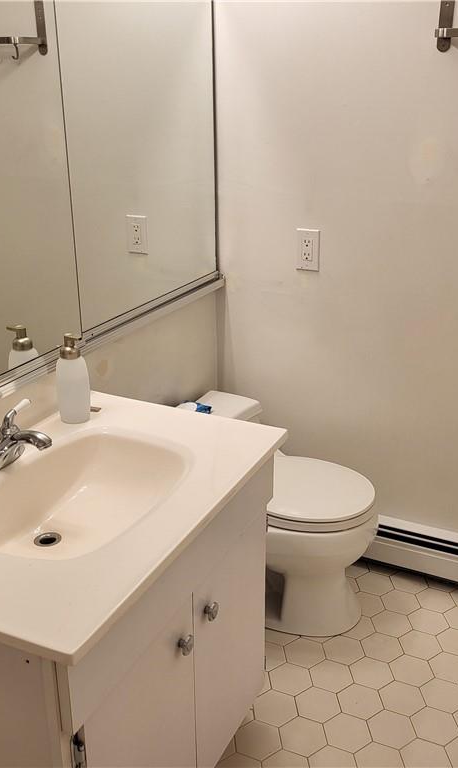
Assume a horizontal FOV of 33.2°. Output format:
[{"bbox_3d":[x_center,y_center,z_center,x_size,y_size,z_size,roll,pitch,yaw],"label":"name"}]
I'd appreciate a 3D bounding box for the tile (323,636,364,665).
[{"bbox_3d":[0.327,0.762,2.196,0.127,0.008,0.110,10,24,23],"label":"tile"}]

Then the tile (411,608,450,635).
[{"bbox_3d":[0.577,0.691,2.228,0.123,0.008,0.106,10,24,23],"label":"tile"}]

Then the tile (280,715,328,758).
[{"bbox_3d":[0.184,0.878,1.915,0.127,0.008,0.110,10,24,23],"label":"tile"}]

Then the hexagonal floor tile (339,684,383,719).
[{"bbox_3d":[0.343,0.836,2.017,0.127,0.008,0.110,10,24,23],"label":"hexagonal floor tile"}]

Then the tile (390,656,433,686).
[{"bbox_3d":[0.495,0.782,2.090,0.109,0.009,0.126,-2,22,-4],"label":"tile"}]

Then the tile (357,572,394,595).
[{"bbox_3d":[0.453,0.625,2.393,0.123,0.008,0.106,10,24,23],"label":"tile"}]

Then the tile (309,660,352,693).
[{"bbox_3d":[0.279,0.801,2.103,0.127,0.008,0.110,10,24,23],"label":"tile"}]

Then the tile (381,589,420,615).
[{"bbox_3d":[0.515,0.658,2.311,0.123,0.008,0.106,10,24,23],"label":"tile"}]

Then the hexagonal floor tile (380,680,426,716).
[{"bbox_3d":[0.439,0.802,1.956,0.123,0.008,0.106,10,24,23],"label":"hexagonal floor tile"}]

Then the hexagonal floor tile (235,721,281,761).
[{"bbox_3d":[0.073,0.883,1.906,0.127,0.008,0.110,10,24,23],"label":"hexagonal floor tile"}]

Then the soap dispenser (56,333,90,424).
[{"bbox_3d":[-0.341,-0.012,1.673,0.072,0.195,0.069,0,22,0],"label":"soap dispenser"}]

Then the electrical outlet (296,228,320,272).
[{"bbox_3d":[0.238,-0.403,2.323,0.073,0.121,0.008,10,24,23],"label":"electrical outlet"}]

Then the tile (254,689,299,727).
[{"bbox_3d":[0.116,0.814,1.930,0.123,0.008,0.106,10,24,23],"label":"tile"}]

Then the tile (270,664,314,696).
[{"bbox_3d":[0.162,0.777,2.021,0.123,0.008,0.106,10,24,23],"label":"tile"}]

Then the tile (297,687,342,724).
[{"bbox_3d":[0.228,0.828,1.980,0.109,0.009,0.126,-2,22,-4],"label":"tile"}]

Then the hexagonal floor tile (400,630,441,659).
[{"bbox_3d":[0.531,0.728,2.138,0.123,0.008,0.106,10,24,23],"label":"hexagonal floor tile"}]

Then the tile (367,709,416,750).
[{"bbox_3d":[0.402,0.858,1.905,0.109,0.009,0.126,-2,22,-4],"label":"tile"}]

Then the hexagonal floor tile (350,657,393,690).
[{"bbox_3d":[0.377,0.769,2.038,0.123,0.008,0.106,10,24,23],"label":"hexagonal floor tile"}]

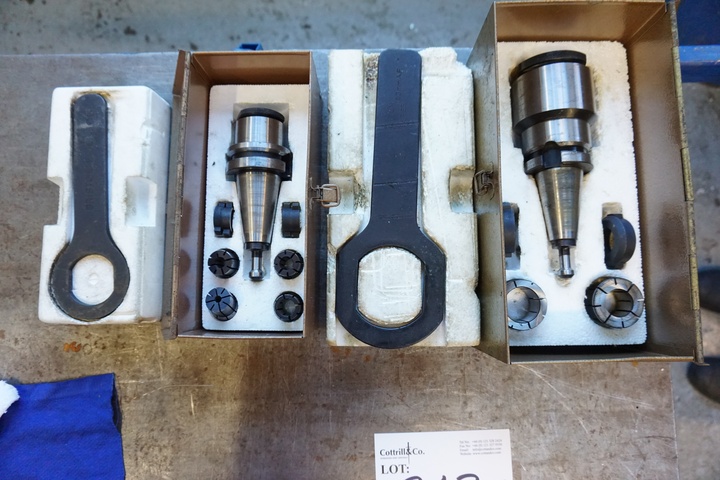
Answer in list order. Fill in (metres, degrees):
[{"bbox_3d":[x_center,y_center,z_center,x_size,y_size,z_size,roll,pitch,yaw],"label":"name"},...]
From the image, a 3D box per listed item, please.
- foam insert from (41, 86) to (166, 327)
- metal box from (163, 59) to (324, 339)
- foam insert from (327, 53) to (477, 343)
[{"bbox_3d":[-0.272,-0.036,0.523,0.100,0.060,0.245,-1,84,0],"label":"foam insert"},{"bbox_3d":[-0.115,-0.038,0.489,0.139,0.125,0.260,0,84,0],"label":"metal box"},{"bbox_3d":[0.043,-0.045,0.519,0.150,0.064,0.307,0,84,0],"label":"foam insert"}]

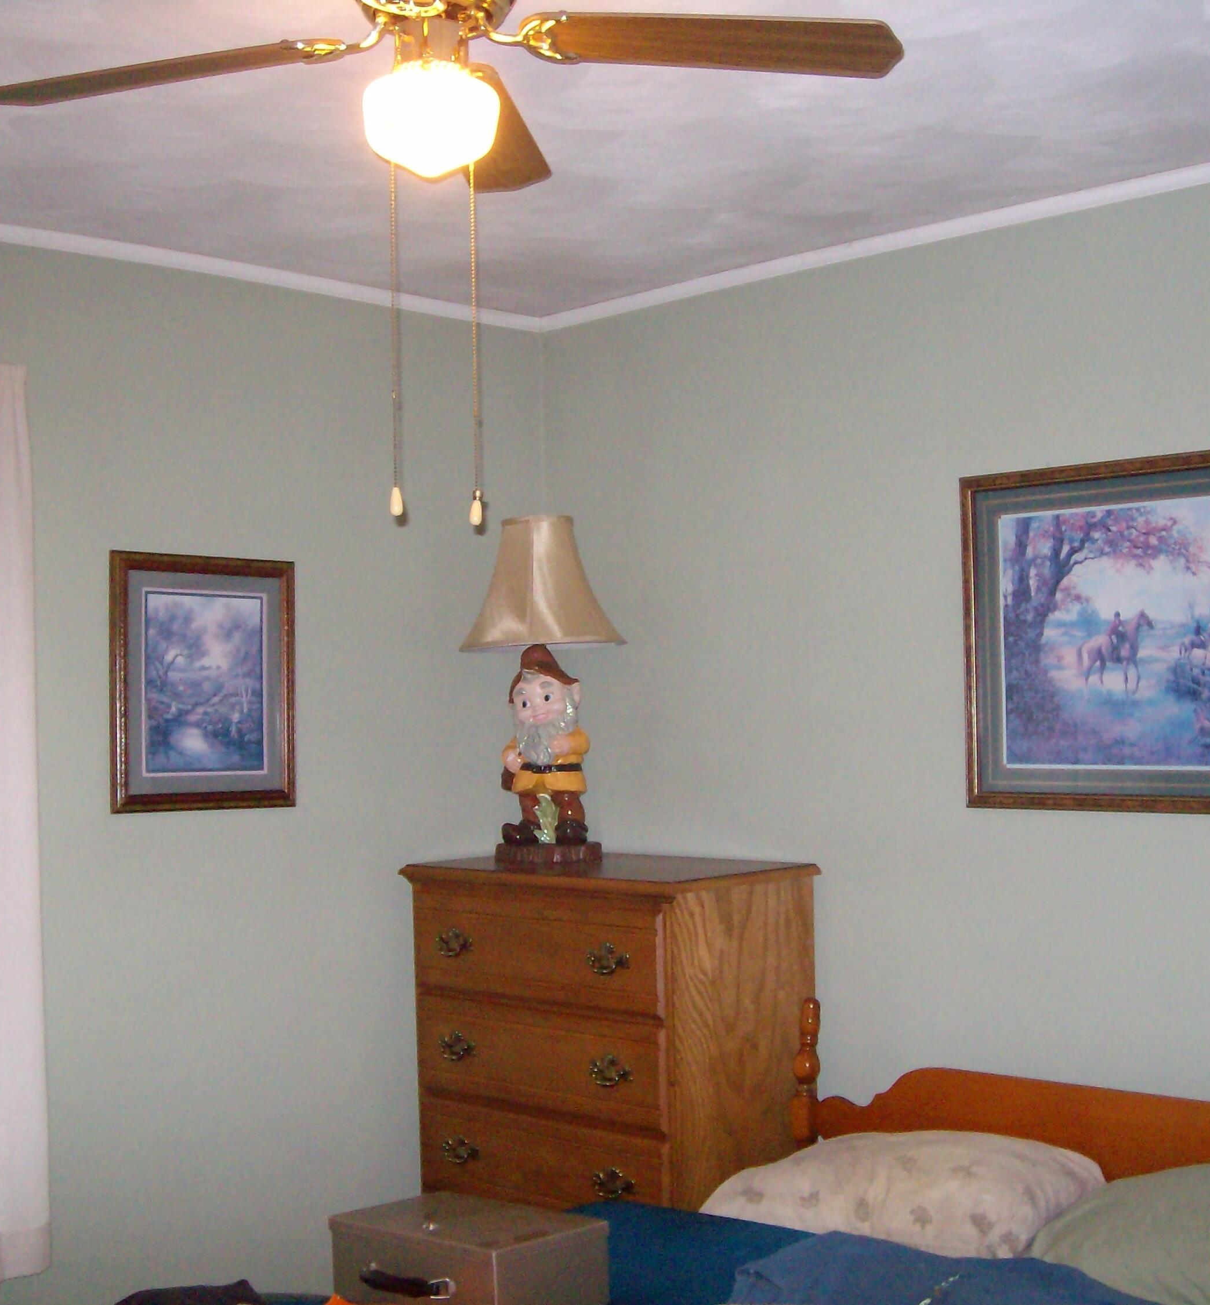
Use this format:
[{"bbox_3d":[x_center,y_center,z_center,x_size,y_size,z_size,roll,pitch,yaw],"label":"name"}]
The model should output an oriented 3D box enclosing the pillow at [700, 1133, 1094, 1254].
[{"bbox_3d":[0.534,1.007,3.281,0.670,0.200,0.440,-3,-2,44],"label":"pillow"}]

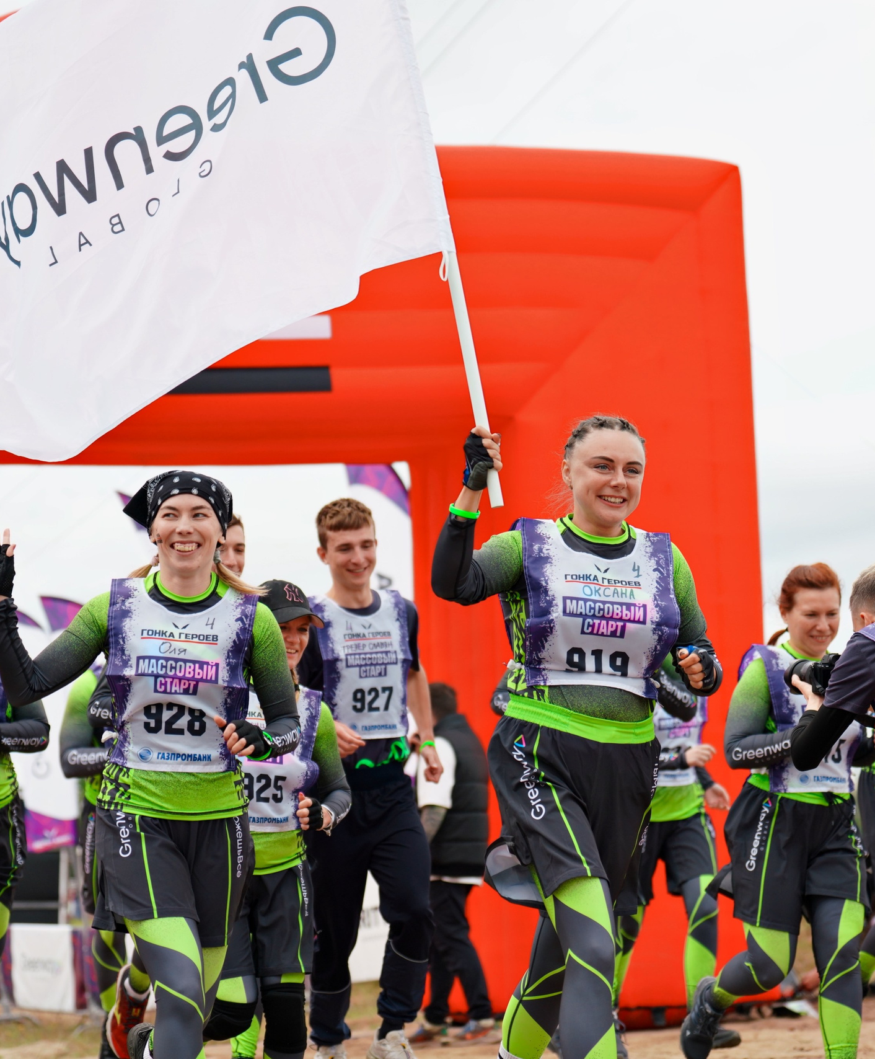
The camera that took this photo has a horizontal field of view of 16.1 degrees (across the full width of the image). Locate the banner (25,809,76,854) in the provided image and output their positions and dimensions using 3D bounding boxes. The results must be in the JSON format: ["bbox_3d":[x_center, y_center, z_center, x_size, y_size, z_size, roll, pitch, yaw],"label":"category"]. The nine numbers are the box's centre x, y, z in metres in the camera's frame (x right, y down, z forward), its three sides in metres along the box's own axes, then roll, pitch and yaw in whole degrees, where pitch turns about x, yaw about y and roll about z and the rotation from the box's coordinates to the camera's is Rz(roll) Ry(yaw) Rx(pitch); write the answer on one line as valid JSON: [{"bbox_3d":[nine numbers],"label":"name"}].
[{"bbox_3d":[-3.760,2.935,30.000,0.520,0.450,0.060,0,-8,-7],"label":"banner"}]

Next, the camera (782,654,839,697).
[{"bbox_3d":[0.875,0.328,6.950,0.160,0.115,0.140,-6,-10,36],"label":"camera"}]

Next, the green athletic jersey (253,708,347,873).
[{"bbox_3d":[-0.462,0.675,8.250,0.480,0.530,0.320,4,1,-27],"label":"green athletic jersey"}]

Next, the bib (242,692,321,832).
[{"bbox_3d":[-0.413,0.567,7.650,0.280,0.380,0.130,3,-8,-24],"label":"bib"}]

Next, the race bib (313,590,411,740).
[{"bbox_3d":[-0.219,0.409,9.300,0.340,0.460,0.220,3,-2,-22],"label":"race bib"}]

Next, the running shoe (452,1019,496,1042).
[{"bbox_3d":[0.180,2.421,14.900,0.280,0.120,0.105,-10,-6,-6],"label":"running shoe"}]

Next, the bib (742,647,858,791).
[{"bbox_3d":[1.068,0.561,9.150,0.340,0.460,0.260,5,-3,-34],"label":"bib"}]

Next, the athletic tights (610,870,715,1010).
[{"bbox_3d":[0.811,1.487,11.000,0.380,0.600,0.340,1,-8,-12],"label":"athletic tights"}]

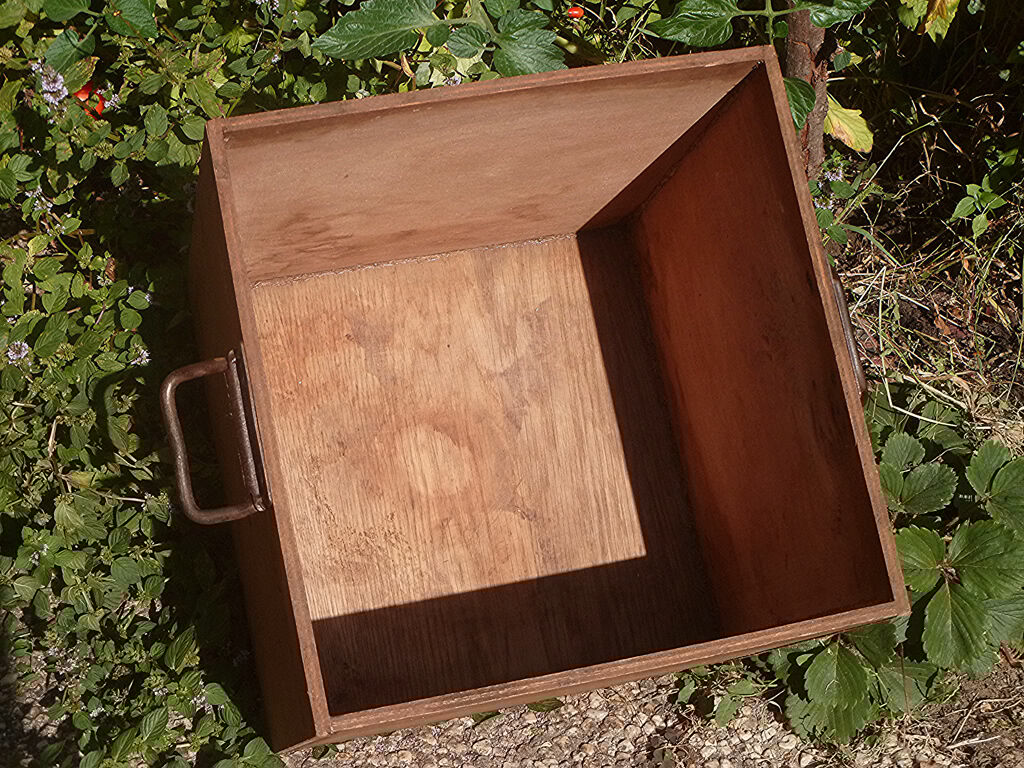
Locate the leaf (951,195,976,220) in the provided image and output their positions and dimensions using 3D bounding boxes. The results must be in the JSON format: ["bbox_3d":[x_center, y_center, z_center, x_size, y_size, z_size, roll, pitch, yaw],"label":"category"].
[{"bbox_3d":[0.414,-0.162,1.788,0.033,0.005,0.017,-38,85,-3],"label":"leaf"}]

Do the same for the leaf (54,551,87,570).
[{"bbox_3d":[-0.352,0.141,1.560,0.027,0.012,0.017,6,70,-2],"label":"leaf"}]

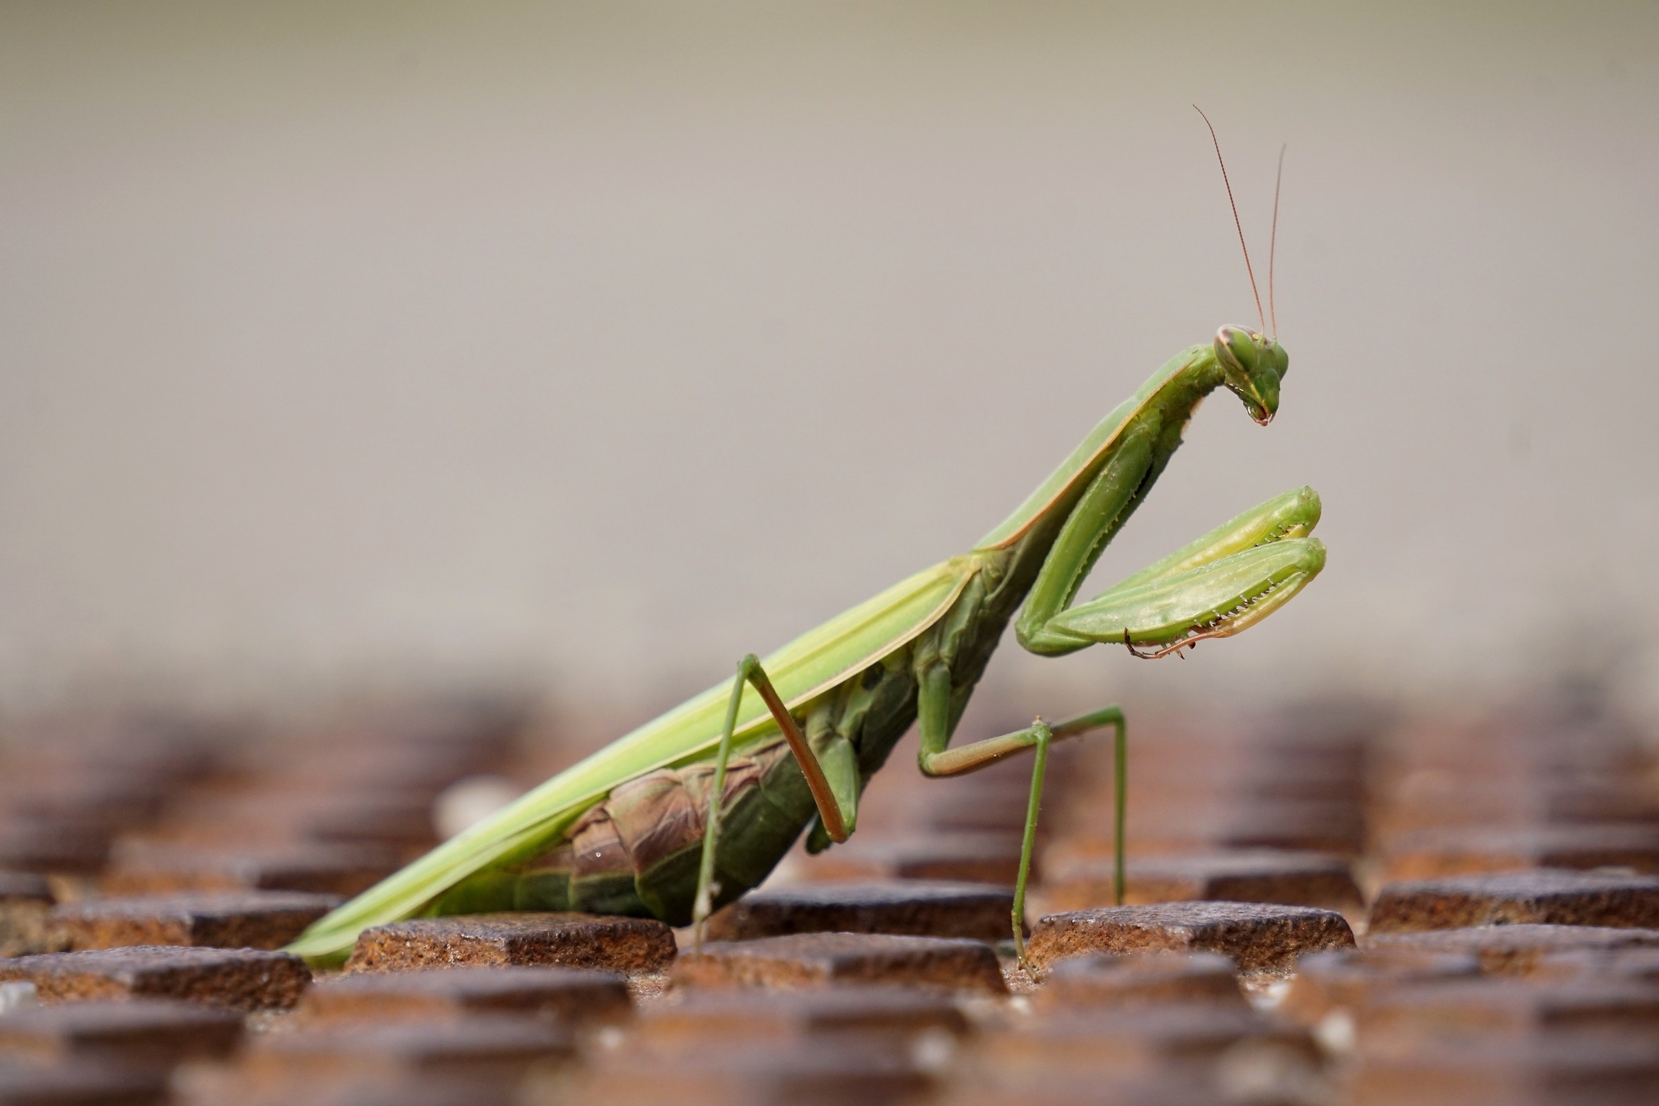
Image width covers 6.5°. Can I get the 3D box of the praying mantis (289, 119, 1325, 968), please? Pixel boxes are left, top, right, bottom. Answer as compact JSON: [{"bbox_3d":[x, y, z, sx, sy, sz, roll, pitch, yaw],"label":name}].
[{"bbox_3d":[-0.001,-0.001,0.920,0.067,0.053,0.029,1,6,11],"label":"praying mantis"}]

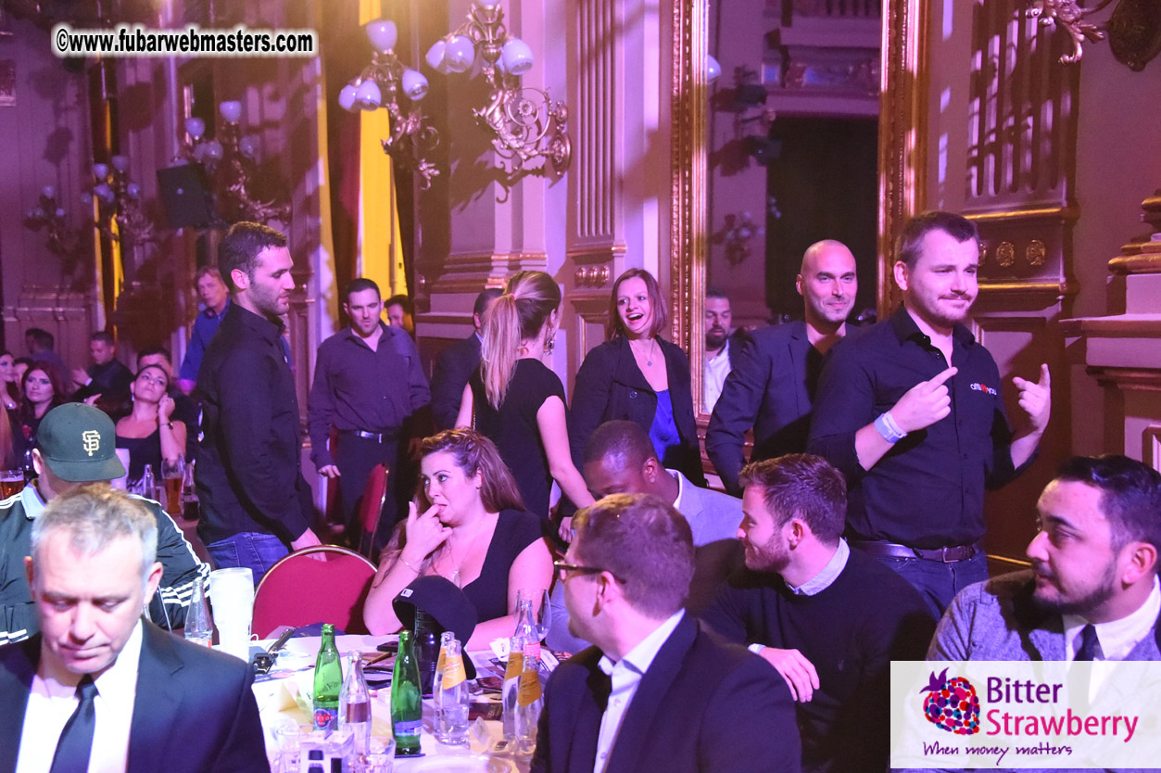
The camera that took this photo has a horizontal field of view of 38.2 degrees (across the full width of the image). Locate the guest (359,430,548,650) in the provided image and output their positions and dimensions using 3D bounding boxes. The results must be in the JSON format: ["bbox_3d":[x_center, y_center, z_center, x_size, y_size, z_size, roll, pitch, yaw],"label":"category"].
[{"bbox_3d":[-0.325,0.762,4.519,0.540,1.277,0.800,0,3,9],"label":"guest"}]

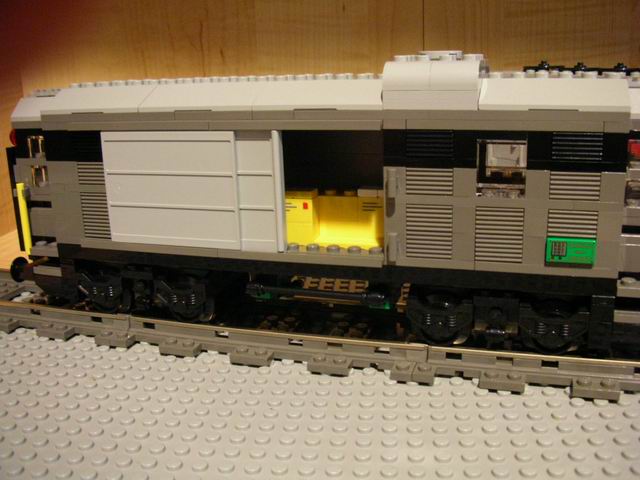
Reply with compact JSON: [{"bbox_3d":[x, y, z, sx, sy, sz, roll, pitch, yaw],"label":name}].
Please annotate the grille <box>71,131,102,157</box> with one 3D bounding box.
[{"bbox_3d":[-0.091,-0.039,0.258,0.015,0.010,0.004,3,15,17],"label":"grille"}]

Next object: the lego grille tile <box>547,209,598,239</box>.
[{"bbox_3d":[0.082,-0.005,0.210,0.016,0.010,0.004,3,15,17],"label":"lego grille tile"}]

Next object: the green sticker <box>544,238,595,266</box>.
[{"bbox_3d":[0.081,0.004,0.209,0.016,0.008,0.003,3,15,17],"label":"green sticker"}]

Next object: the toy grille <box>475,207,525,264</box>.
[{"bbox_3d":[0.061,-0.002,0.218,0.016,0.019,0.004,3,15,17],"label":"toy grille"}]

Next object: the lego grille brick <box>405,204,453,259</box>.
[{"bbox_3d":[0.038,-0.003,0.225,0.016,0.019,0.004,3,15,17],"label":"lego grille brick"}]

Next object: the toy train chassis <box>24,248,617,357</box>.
[{"bbox_3d":[-0.005,0.016,0.273,0.242,0.034,0.058,3,15,17],"label":"toy train chassis"}]

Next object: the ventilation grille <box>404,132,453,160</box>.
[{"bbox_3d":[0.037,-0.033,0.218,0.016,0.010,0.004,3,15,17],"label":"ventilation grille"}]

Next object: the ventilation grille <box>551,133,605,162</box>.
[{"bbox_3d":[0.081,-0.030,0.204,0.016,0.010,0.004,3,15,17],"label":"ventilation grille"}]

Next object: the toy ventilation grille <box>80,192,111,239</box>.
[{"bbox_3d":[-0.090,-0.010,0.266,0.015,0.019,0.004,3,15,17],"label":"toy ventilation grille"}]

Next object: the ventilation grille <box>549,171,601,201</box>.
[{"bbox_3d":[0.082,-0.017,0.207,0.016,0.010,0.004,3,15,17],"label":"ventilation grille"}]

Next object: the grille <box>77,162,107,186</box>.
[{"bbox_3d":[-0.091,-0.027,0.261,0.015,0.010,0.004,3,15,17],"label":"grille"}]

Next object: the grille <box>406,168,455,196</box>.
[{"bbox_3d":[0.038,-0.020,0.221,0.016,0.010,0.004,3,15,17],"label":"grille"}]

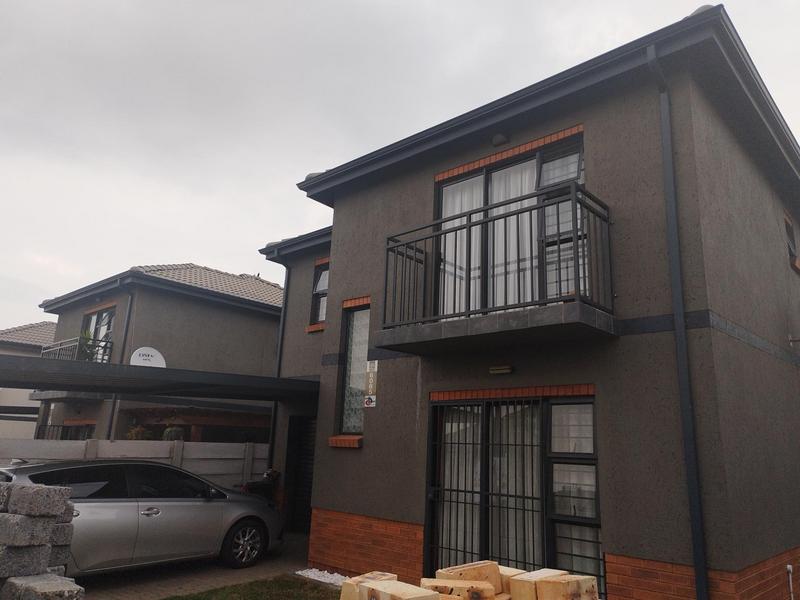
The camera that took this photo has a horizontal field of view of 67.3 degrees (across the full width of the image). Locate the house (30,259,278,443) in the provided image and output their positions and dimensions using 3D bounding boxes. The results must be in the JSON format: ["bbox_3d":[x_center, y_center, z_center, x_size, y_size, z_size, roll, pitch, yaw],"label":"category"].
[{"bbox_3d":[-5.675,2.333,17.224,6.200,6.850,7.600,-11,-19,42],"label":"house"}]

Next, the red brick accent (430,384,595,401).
[{"bbox_3d":[1.151,1.015,6.489,2.079,0.102,0.100,-11,-19,42],"label":"red brick accent"}]

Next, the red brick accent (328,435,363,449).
[{"bbox_3d":[-0.695,1.881,7.950,0.590,0.132,0.150,-11,-19,42],"label":"red brick accent"}]

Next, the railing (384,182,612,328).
[{"bbox_3d":[0.963,-0.291,6.431,2.405,1.115,0.760,-11,-19,42],"label":"railing"}]

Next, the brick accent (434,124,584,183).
[{"bbox_3d":[1.248,-1.697,7.165,2.084,0.102,0.100,-11,-19,42],"label":"brick accent"}]

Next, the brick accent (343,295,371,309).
[{"bbox_3d":[-0.572,0.044,8.438,0.572,0.121,0.100,-11,-19,42],"label":"brick accent"}]

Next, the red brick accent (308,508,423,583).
[{"bbox_3d":[-0.440,3.058,7.454,1.991,0.726,0.100,-11,-19,42],"label":"red brick accent"}]

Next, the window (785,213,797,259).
[{"bbox_3d":[5.480,-0.806,8.422,0.090,0.600,0.600,-11,-19,42],"label":"window"}]

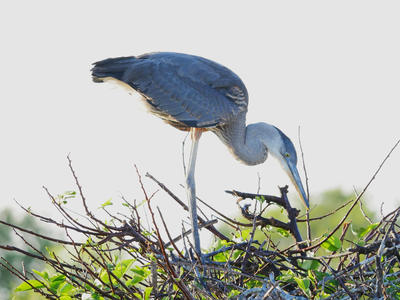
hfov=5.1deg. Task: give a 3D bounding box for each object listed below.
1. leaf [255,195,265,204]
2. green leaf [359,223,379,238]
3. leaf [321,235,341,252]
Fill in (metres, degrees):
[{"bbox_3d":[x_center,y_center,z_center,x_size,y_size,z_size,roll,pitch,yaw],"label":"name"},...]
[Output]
[{"bbox_3d":[0.160,0.133,12.000,0.027,0.027,0.022,0,-3,0],"label":"leaf"},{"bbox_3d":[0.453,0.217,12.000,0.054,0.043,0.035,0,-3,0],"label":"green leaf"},{"bbox_3d":[0.351,0.252,12.000,0.054,0.048,0.031,0,-3,0],"label":"leaf"}]

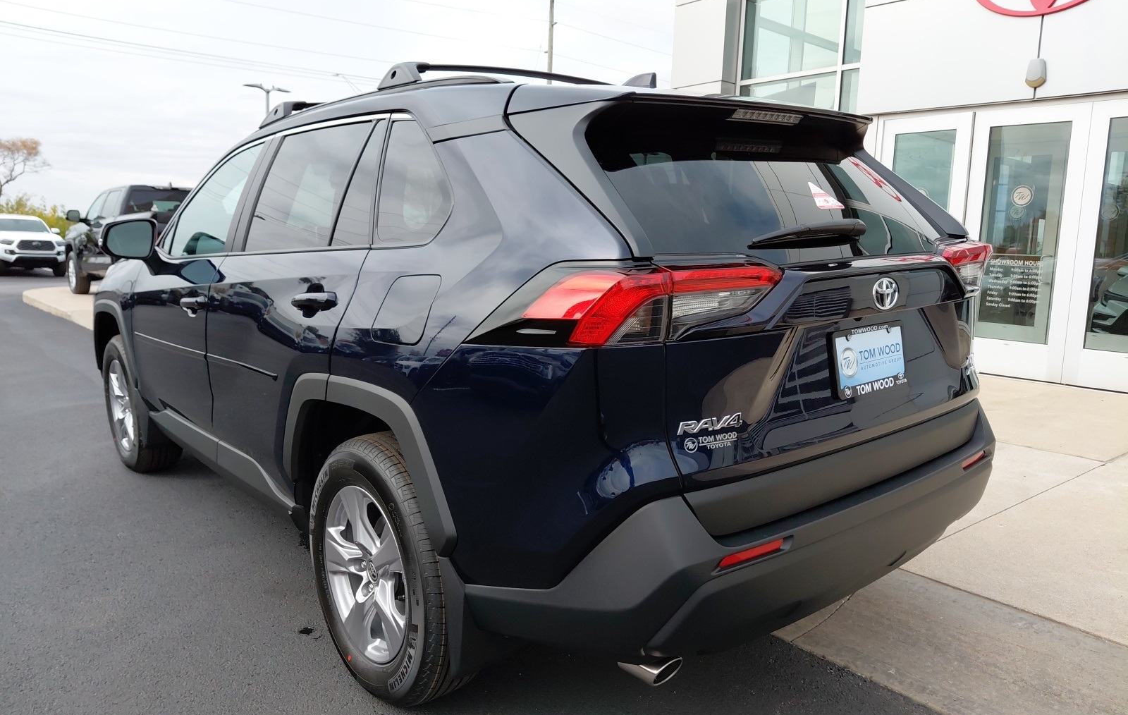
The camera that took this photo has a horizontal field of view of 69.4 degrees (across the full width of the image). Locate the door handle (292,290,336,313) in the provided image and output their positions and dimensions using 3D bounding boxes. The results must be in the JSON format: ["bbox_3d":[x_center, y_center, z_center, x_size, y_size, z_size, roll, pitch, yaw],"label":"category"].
[{"bbox_3d":[-0.684,-0.156,2.236,0.052,0.055,0.215,-8,12,-40],"label":"door handle"}]

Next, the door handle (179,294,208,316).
[{"bbox_3d":[-1.392,-0.211,3.066,0.052,0.056,0.205,-8,12,-40],"label":"door handle"}]

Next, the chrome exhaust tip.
[{"bbox_3d":[0.183,0.670,1.814,0.085,0.064,0.140,-8,12,-40],"label":"chrome exhaust tip"}]

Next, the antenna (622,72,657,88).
[{"bbox_3d":[0.225,-0.818,2.439,0.060,0.063,0.165,-8,12,-40],"label":"antenna"}]

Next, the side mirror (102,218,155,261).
[{"bbox_3d":[-1.815,-0.495,3.378,0.215,0.175,0.160,-8,12,-40],"label":"side mirror"}]

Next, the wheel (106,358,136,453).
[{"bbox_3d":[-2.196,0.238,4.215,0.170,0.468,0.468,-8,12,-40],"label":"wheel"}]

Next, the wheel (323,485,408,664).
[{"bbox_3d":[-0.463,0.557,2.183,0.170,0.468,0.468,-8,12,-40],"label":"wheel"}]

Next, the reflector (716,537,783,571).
[{"bbox_3d":[0.384,0.389,1.644,0.170,0.033,0.030,-8,12,-40],"label":"reflector"}]

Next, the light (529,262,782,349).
[{"bbox_3d":[0.196,-0.126,1.647,0.485,0.160,0.300,-8,12,-40],"label":"light"}]

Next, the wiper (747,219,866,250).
[{"bbox_3d":[0.580,-0.285,1.851,0.405,0.068,0.075,-8,12,-40],"label":"wiper"}]

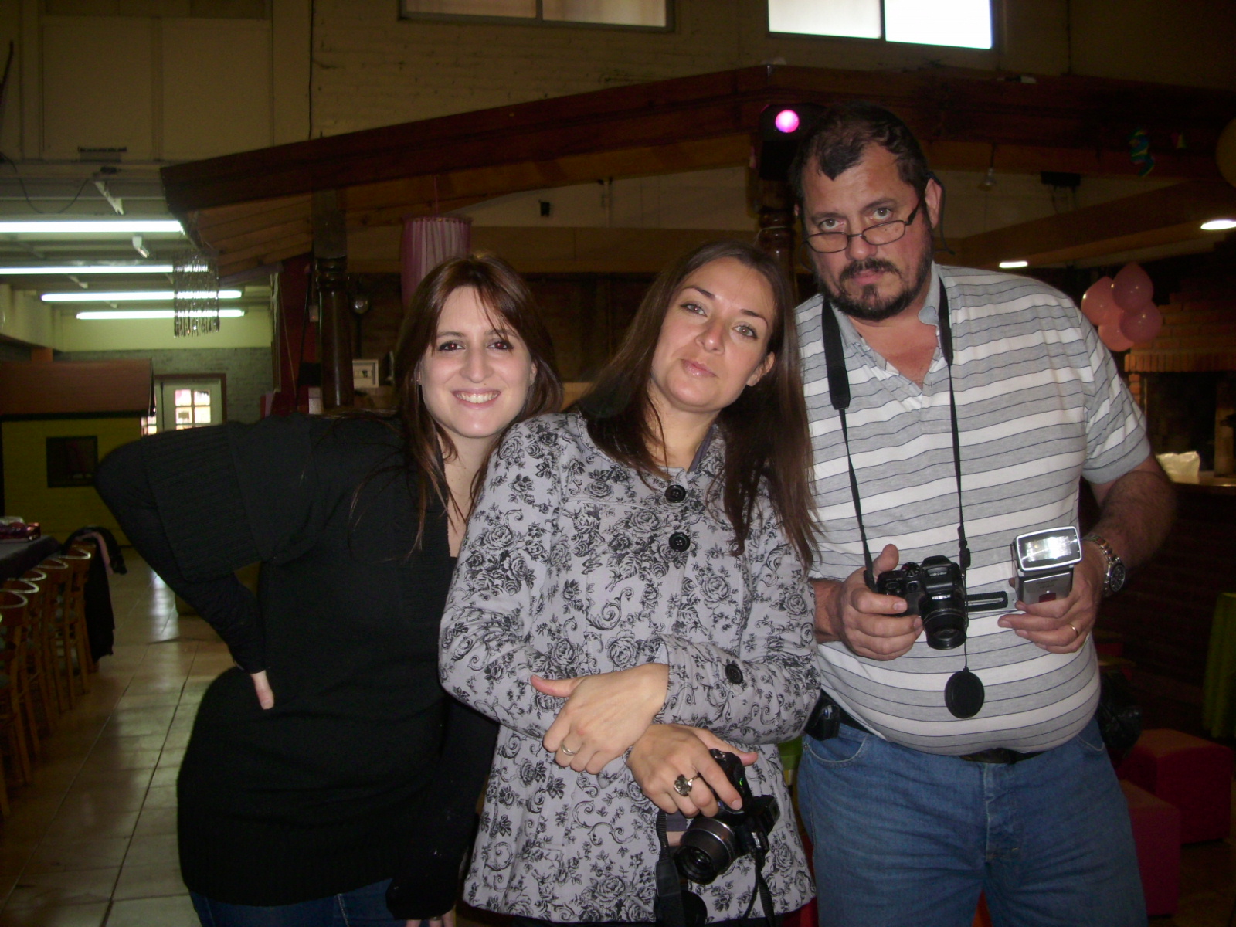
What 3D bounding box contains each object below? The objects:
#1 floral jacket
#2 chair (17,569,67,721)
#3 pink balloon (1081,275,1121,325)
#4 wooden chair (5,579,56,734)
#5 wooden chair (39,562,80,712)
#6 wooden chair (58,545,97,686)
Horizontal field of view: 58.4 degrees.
[{"bbox_3d":[0.015,0.244,1.383,0.475,0.630,0.360,-1,3,-9],"label":"floral jacket"},{"bbox_3d":[-2.988,0.924,5.394,0.450,0.770,0.420,-1,3,-17],"label":"chair"},{"bbox_3d":[2.532,-0.853,5.800,0.210,0.250,0.210,-1,3,0],"label":"pink balloon"},{"bbox_3d":[-2.851,0.940,5.032,0.450,0.770,0.420,-1,3,-17],"label":"wooden chair"},{"bbox_3d":[-3.090,0.906,5.790,0.450,0.770,0.420,-1,3,-17],"label":"wooden chair"},{"bbox_3d":[-3.175,0.886,6.224,0.450,0.770,0.420,-1,3,-17],"label":"wooden chair"}]

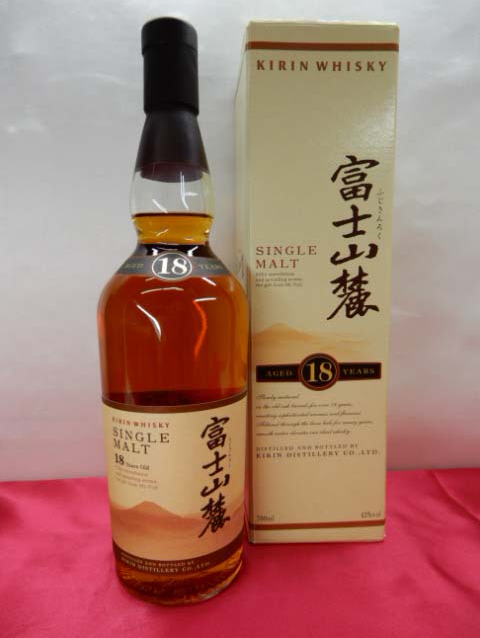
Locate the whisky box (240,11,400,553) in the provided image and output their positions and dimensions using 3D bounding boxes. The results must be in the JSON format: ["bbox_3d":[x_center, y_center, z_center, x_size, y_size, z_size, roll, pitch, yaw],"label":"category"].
[{"bbox_3d":[0.045,-0.017,0.311,0.087,0.306,0.094,-1,5,-4],"label":"whisky box"}]

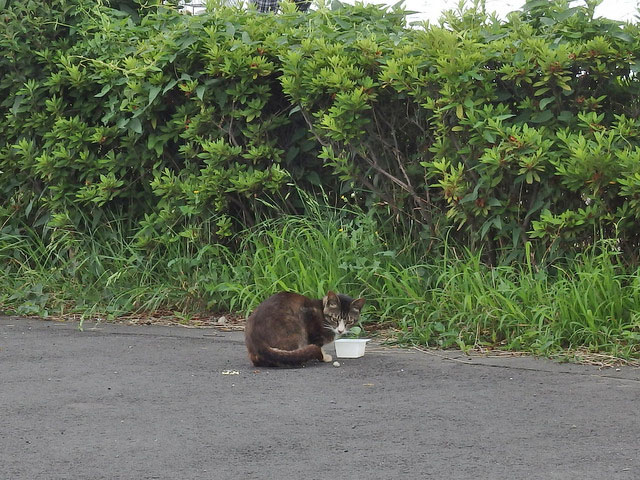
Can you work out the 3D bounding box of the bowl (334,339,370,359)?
[{"bbox_3d":[0.102,0.337,6.645,0.095,0.049,0.079,2,6,15],"label":"bowl"}]

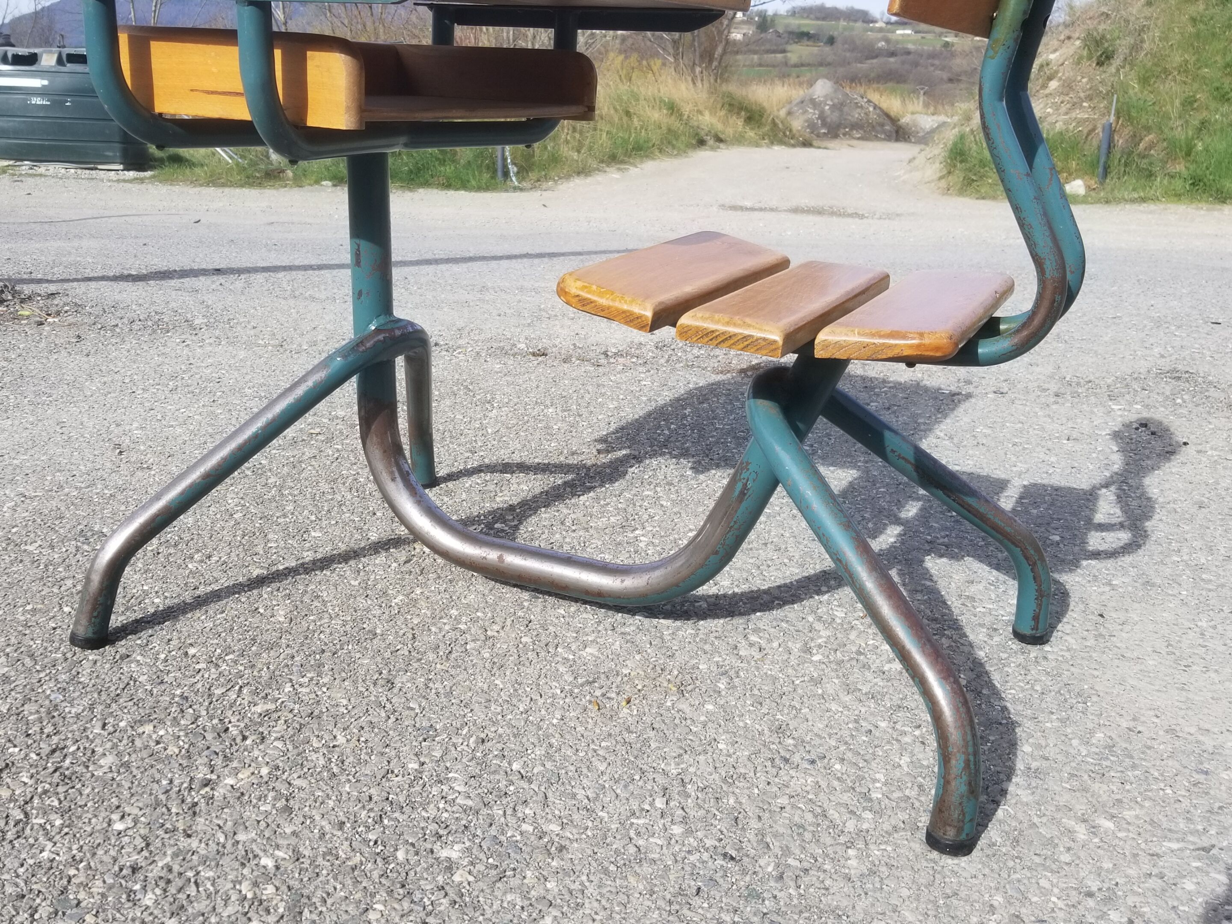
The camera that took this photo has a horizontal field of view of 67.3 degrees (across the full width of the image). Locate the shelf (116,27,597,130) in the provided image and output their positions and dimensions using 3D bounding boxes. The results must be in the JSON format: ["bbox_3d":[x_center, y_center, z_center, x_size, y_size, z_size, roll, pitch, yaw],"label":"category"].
[{"bbox_3d":[-0.229,-0.370,0.892,0.282,0.066,0.344,15,26,26],"label":"shelf"}]

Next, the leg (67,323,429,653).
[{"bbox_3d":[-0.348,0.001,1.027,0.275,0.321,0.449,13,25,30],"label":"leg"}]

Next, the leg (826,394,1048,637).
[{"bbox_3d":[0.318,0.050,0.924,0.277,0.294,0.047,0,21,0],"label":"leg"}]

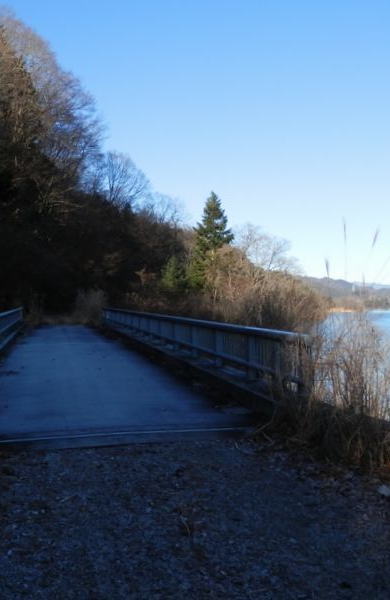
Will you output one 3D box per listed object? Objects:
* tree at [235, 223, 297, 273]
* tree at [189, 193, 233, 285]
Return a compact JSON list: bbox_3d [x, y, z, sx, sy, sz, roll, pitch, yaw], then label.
[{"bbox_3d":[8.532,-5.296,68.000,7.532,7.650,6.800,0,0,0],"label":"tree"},{"bbox_3d":[1.663,-6.009,62.000,4.936,11.052,4.900,0,0,0],"label":"tree"}]

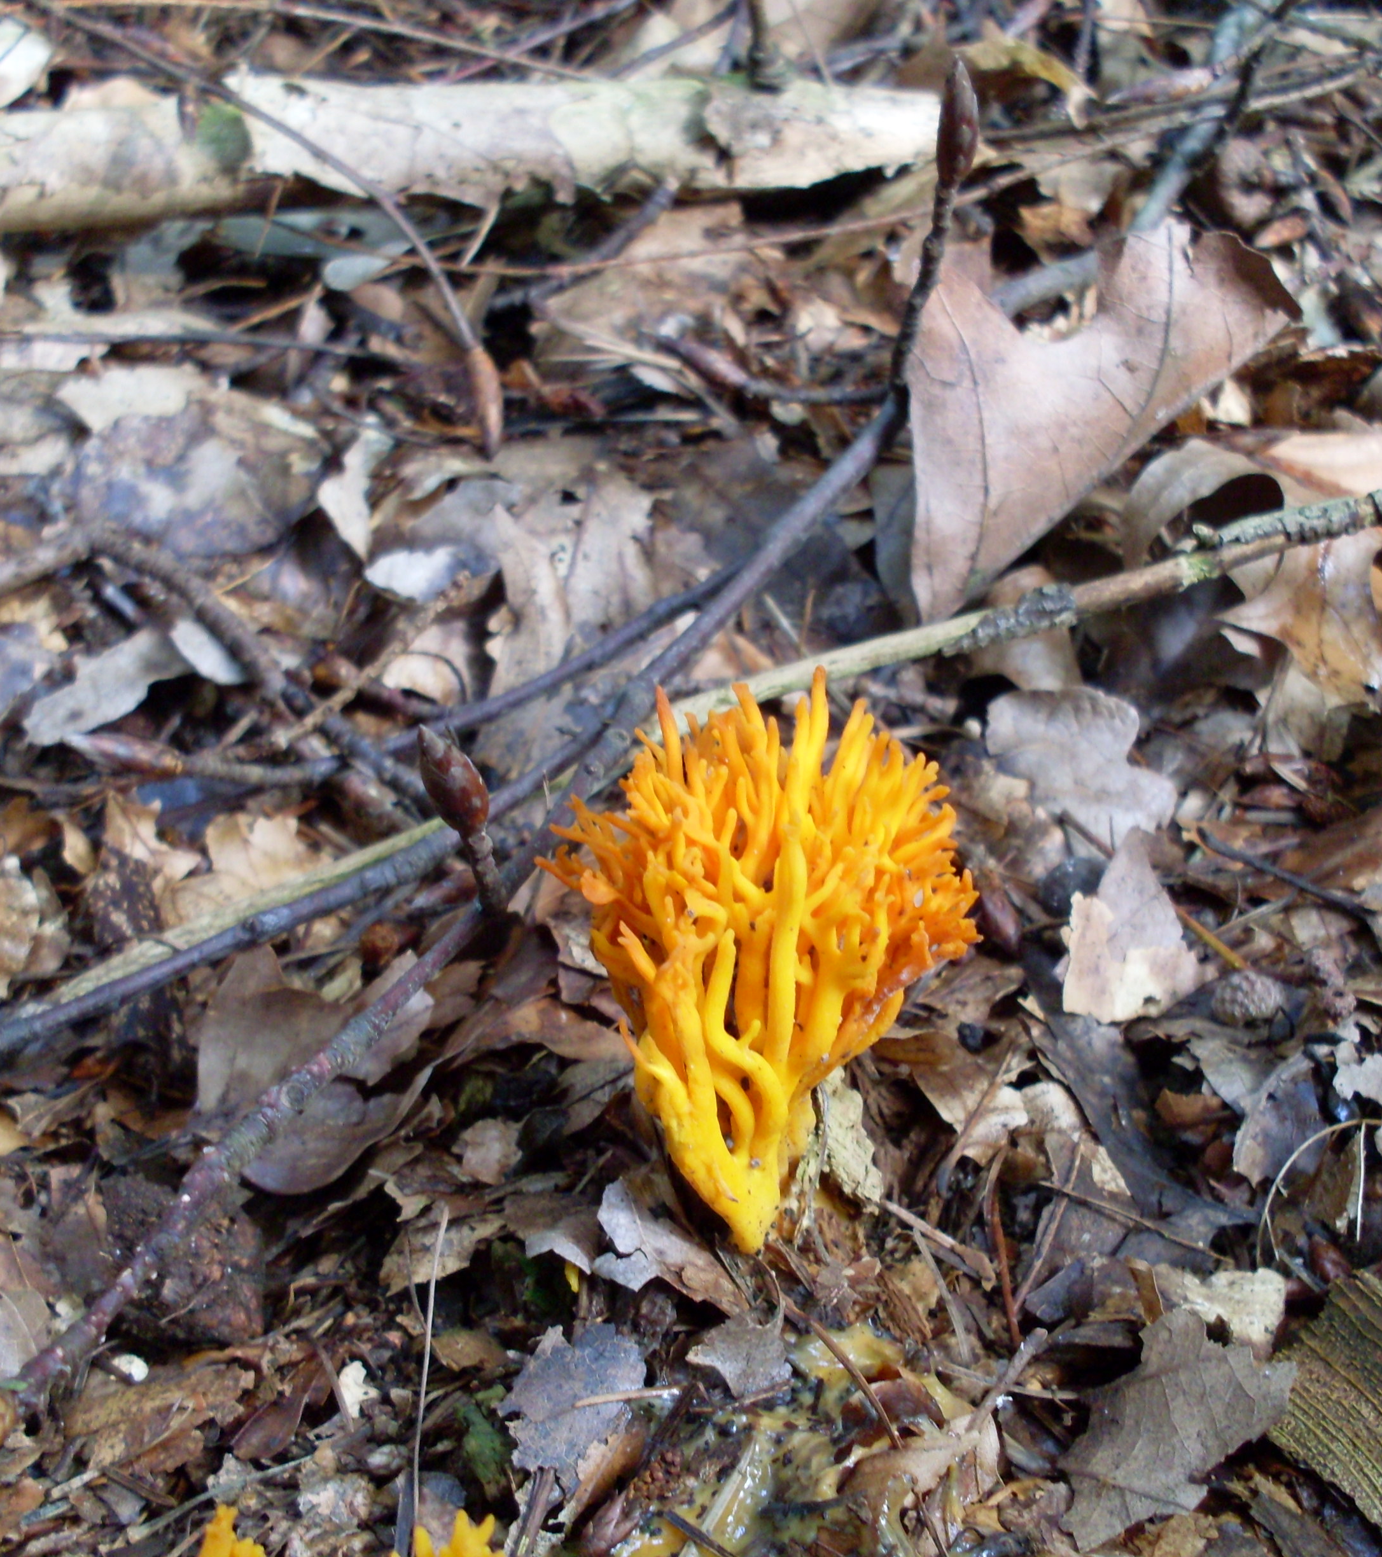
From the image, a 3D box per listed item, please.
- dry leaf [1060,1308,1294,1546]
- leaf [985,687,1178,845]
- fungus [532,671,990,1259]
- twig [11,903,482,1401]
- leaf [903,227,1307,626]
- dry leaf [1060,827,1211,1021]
[{"bbox_3d":[0.044,0.062,0.215,0.014,0.007,0.029,29,52,26],"label":"dry leaf"},{"bbox_3d":[0.050,-0.002,0.295,0.021,0.007,0.025,-15,58,-10],"label":"leaf"},{"bbox_3d":[0.007,0.022,0.226,0.042,0.063,0.039,0,37,0],"label":"fungus"},{"bbox_3d":[-0.045,0.036,0.242,0.007,0.007,0.075,20,47,24],"label":"twig"},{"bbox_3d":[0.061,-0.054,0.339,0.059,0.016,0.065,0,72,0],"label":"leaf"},{"bbox_3d":[0.050,0.018,0.268,0.017,0.007,0.022,-18,73,-6],"label":"dry leaf"}]

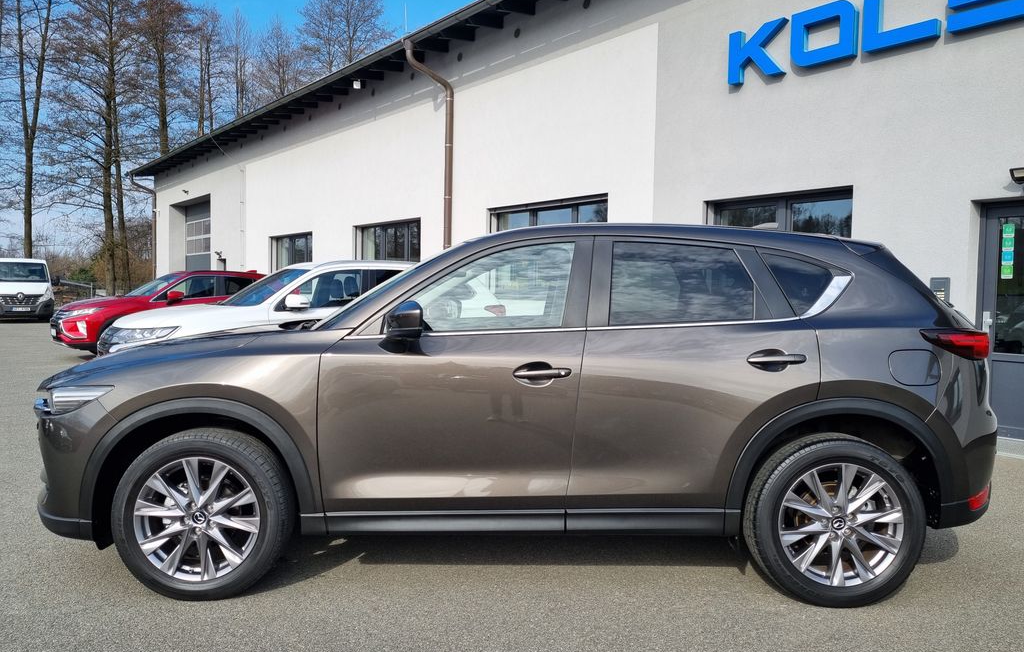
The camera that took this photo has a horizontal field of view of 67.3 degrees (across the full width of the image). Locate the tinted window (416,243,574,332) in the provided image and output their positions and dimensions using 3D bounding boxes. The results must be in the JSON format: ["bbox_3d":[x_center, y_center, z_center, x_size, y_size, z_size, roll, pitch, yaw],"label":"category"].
[{"bbox_3d":[-0.099,-0.176,3.337,0.760,0.421,0.090,1,-10,-1],"label":"tinted window"}]

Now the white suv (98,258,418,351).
[{"bbox_3d":[-2.431,0.009,9.661,4.695,1.700,1.810,-1,3,-36],"label":"white suv"}]

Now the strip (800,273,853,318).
[{"bbox_3d":[1.360,-0.128,3.330,0.243,0.200,0.080,1,-6,-1],"label":"strip"}]

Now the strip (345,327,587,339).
[{"bbox_3d":[-0.197,0.029,3.257,1.025,0.024,0.025,-2,2,0],"label":"strip"}]

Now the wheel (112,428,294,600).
[{"bbox_3d":[-1.307,0.789,3.289,0.730,0.720,0.235,1,2,-1],"label":"wheel"}]

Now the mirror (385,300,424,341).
[{"bbox_3d":[-0.433,-0.012,3.099,0.163,0.179,0.230,1,2,-1],"label":"mirror"}]

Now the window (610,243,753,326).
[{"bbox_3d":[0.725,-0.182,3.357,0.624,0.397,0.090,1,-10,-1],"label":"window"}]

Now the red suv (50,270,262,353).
[{"bbox_3d":[-6.396,-0.282,15.056,4.405,1.685,1.805,-1,3,-40],"label":"red suv"}]

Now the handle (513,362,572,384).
[{"bbox_3d":[0.127,0.198,3.202,0.243,0.080,0.060,1,2,-1],"label":"handle"}]

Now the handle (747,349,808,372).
[{"bbox_3d":[1.113,0.145,3.234,0.249,0.089,0.060,1,2,-1],"label":"handle"}]

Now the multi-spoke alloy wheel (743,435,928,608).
[{"bbox_3d":[1.390,0.836,3.358,0.730,0.720,0.235,1,2,-1],"label":"multi-spoke alloy wheel"}]

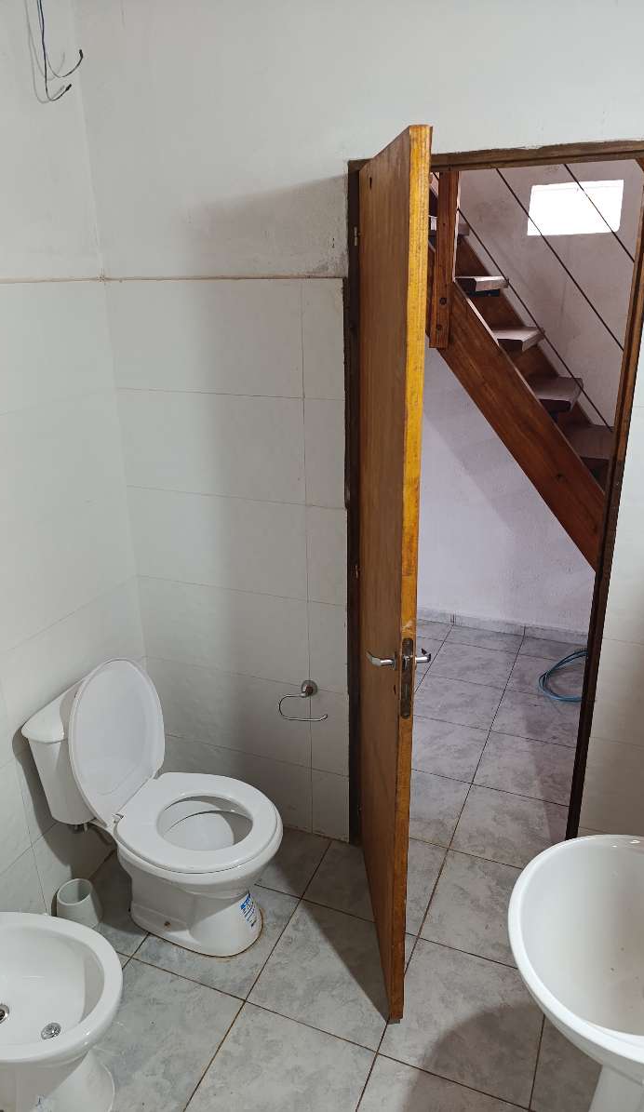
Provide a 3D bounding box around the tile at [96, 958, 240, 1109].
[{"bbox_3d":[-0.438,1.205,1.839,0.363,0.010,0.368,7,22,21],"label":"tile"}]

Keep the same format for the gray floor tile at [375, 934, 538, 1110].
[{"bbox_3d":[0.371,1.163,1.881,0.360,0.010,0.364,7,22,22],"label":"gray floor tile"}]

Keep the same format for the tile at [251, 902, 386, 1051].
[{"bbox_3d":[0.041,1.127,2.021,0.361,0.010,0.361,7,22,21],"label":"tile"}]

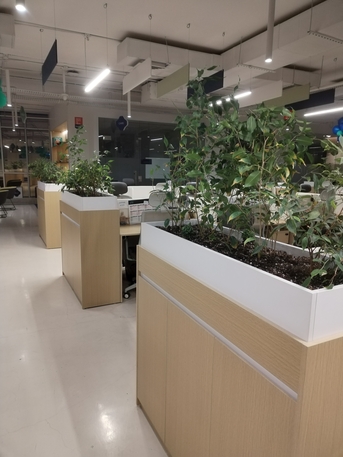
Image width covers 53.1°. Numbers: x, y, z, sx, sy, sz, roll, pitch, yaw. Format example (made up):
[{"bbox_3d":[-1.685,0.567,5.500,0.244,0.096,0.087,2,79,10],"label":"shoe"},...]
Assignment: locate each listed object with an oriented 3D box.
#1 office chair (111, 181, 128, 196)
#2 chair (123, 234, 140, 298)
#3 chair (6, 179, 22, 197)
[{"bbox_3d":[-0.687,-0.030,4.833,0.640,1.210,0.640,-3,10,-25],"label":"office chair"},{"bbox_3d":[-0.196,0.181,3.682,0.640,1.190,0.650,-3,10,-25],"label":"chair"},{"bbox_3d":[-6.025,-1.355,13.200,0.600,0.880,0.580,-3,10,-25],"label":"chair"}]

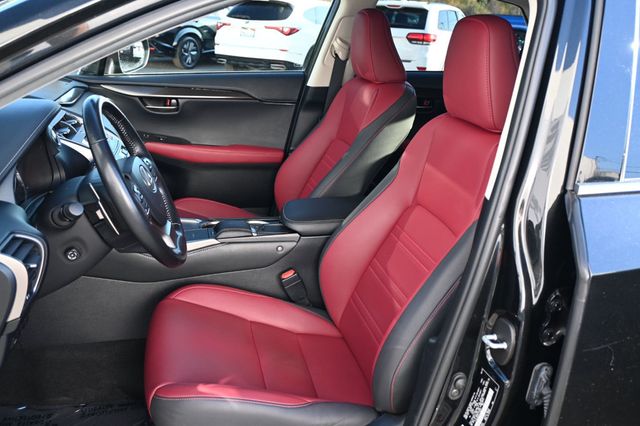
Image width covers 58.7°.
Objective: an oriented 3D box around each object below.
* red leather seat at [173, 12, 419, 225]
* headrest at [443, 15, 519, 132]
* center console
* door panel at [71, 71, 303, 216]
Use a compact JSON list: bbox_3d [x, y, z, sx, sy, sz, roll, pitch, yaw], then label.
[{"bbox_3d":[-0.115,-0.187,1.980,0.851,0.982,0.543,-4,20,-11],"label":"red leather seat"},{"bbox_3d":[0.349,-0.301,1.221,0.118,0.236,0.246,-4,20,-11],"label":"headrest"},{"bbox_3d":[-0.201,0.121,1.665,0.851,0.354,0.246,-4,20,-11],"label":"center console"},{"bbox_3d":[-0.482,-0.235,2.295,0.892,0.651,0.123,-4,20,-11],"label":"door panel"}]

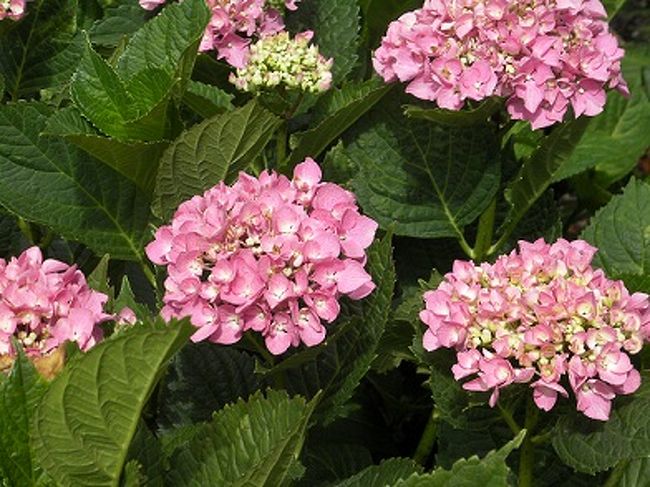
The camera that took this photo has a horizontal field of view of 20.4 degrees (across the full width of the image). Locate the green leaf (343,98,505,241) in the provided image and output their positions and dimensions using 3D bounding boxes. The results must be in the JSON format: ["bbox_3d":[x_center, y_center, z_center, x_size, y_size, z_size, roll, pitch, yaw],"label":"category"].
[{"bbox_3d":[0.068,-0.055,1.250,0.100,0.028,0.130,-27,55,0],"label":"green leaf"}]

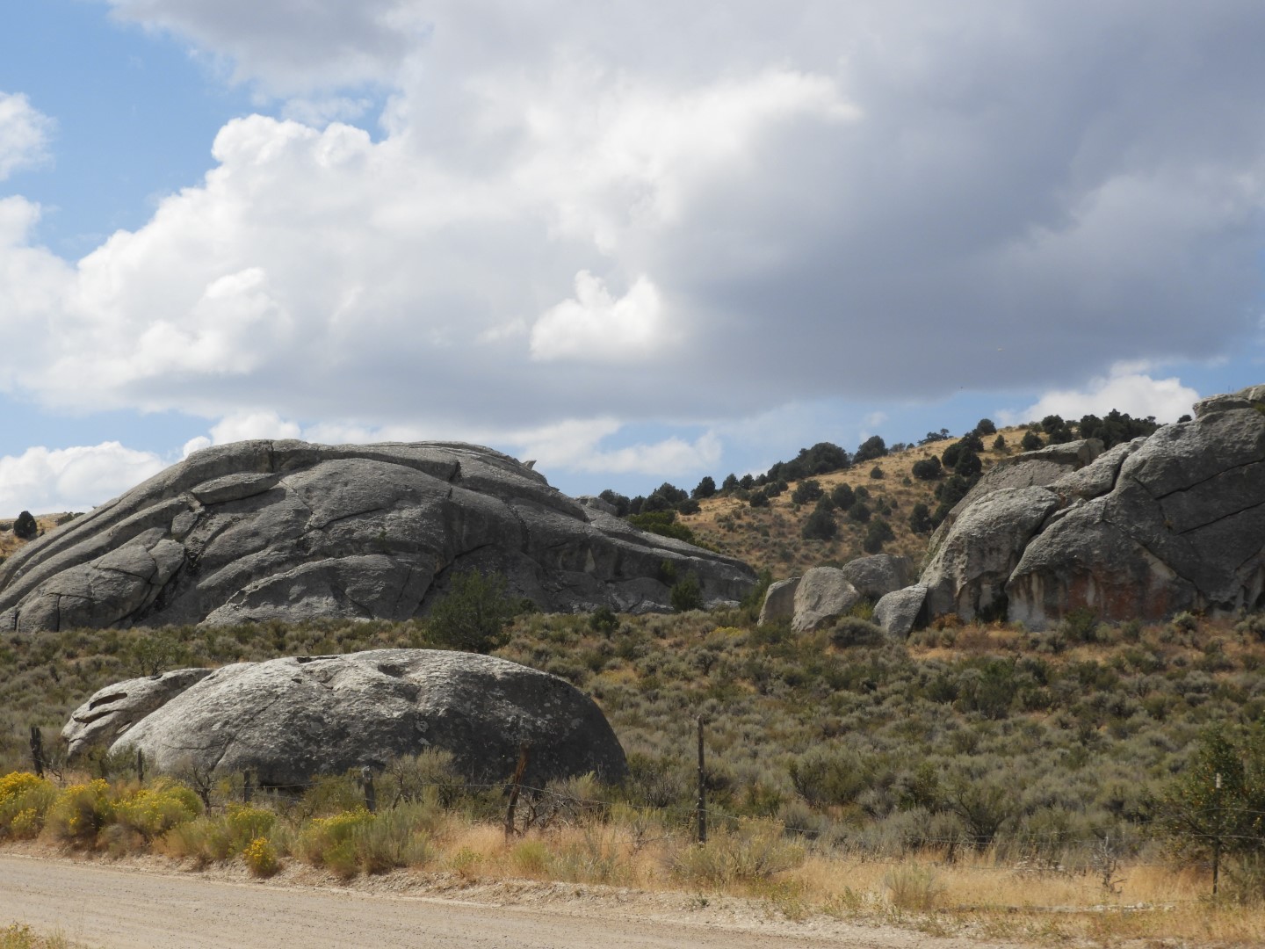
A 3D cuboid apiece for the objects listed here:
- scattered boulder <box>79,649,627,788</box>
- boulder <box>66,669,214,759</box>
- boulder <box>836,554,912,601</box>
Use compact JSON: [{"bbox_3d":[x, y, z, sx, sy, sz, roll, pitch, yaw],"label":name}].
[{"bbox_3d":[-4.777,4.475,62.500,9.000,2.600,5.400,0,-3,10],"label":"scattered boulder"},{"bbox_3d":[-9.159,4.669,66.000,3.000,2.000,2.600,0,-3,10],"label":"boulder"},{"bbox_3d":[12.070,5.362,172.000,3.600,2.800,3.200,0,-3,0],"label":"boulder"}]

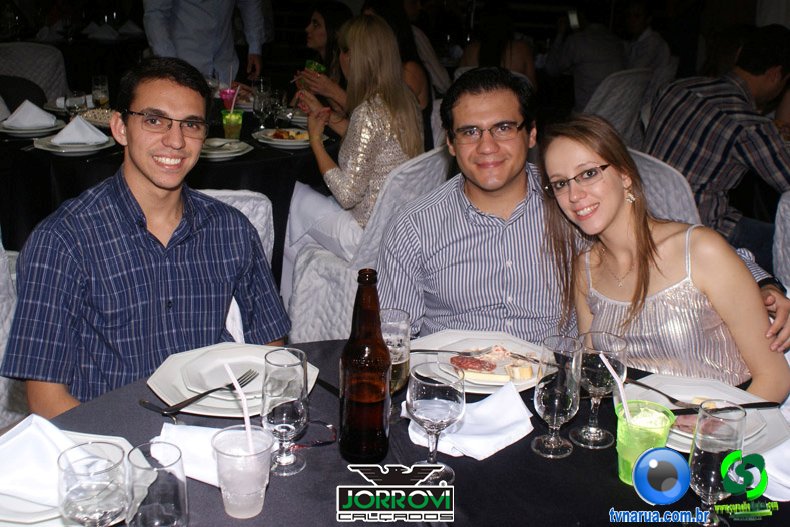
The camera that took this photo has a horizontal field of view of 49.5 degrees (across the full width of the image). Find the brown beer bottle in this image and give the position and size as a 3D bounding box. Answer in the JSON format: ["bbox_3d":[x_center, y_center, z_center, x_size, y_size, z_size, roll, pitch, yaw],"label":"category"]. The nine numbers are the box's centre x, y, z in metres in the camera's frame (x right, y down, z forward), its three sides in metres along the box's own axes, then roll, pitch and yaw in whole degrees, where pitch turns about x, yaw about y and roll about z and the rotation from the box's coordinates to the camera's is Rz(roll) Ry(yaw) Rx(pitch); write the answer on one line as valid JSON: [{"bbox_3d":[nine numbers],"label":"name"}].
[{"bbox_3d":[-0.042,0.148,1.243,0.075,0.290,0.075,2,19,0],"label":"brown beer bottle"}]

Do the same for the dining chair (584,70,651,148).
[{"bbox_3d":[1.111,-0.689,5.097,0.450,0.910,0.530,-12,24,-34],"label":"dining chair"}]

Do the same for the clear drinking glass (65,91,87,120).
[{"bbox_3d":[-1.331,-0.631,3.554,0.080,0.160,0.080,2,19,0],"label":"clear drinking glass"}]

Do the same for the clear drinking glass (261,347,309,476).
[{"bbox_3d":[-0.154,0.213,1.219,0.065,0.177,0.065,2,19,0],"label":"clear drinking glass"}]

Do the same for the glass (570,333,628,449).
[{"bbox_3d":[0.312,0.197,1.319,0.076,0.167,0.076,2,19,0],"label":"glass"}]

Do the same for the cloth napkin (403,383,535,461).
[{"bbox_3d":[0.115,0.246,1.356,0.215,0.040,0.175,2,19,0],"label":"cloth napkin"}]

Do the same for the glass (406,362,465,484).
[{"bbox_3d":[0.056,0.229,1.214,0.080,0.162,0.080,2,19,0],"label":"glass"}]

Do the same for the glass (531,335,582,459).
[{"bbox_3d":[0.244,0.202,1.286,0.065,0.177,0.065,2,19,0],"label":"glass"}]

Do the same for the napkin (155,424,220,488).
[{"bbox_3d":[-0.266,0.276,1.252,0.185,0.030,0.115,5,19,8],"label":"napkin"}]

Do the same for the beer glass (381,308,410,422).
[{"bbox_3d":[-0.008,0.165,1.369,0.065,0.177,0.065,2,19,0],"label":"beer glass"}]

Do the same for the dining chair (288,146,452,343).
[{"bbox_3d":[-0.086,0.019,2.985,0.520,0.900,0.440,17,24,37],"label":"dining chair"}]

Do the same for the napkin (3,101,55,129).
[{"bbox_3d":[-1.483,-0.602,3.449,0.210,0.107,0.150,4,19,5],"label":"napkin"}]

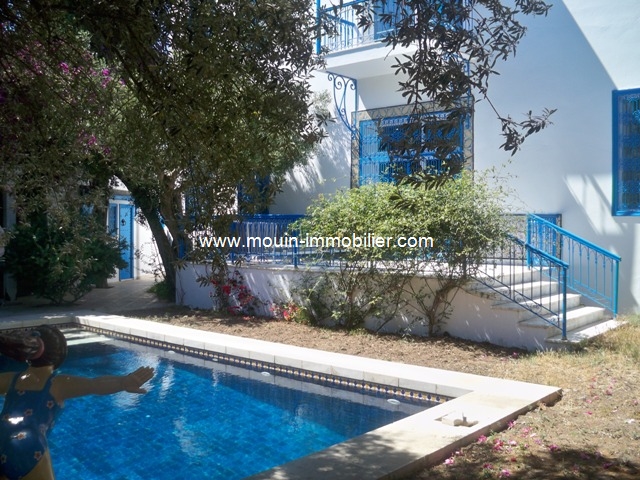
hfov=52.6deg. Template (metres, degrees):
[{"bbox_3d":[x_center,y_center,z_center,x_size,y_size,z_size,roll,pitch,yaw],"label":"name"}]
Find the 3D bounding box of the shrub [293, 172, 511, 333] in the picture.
[{"bbox_3d":[1.003,0.233,9.089,3.342,2.196,1.528,1,1,39],"label":"shrub"}]

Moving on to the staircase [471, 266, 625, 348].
[{"bbox_3d":[3.146,0.911,8.865,1.503,0.804,2.267,1,1,39],"label":"staircase"}]

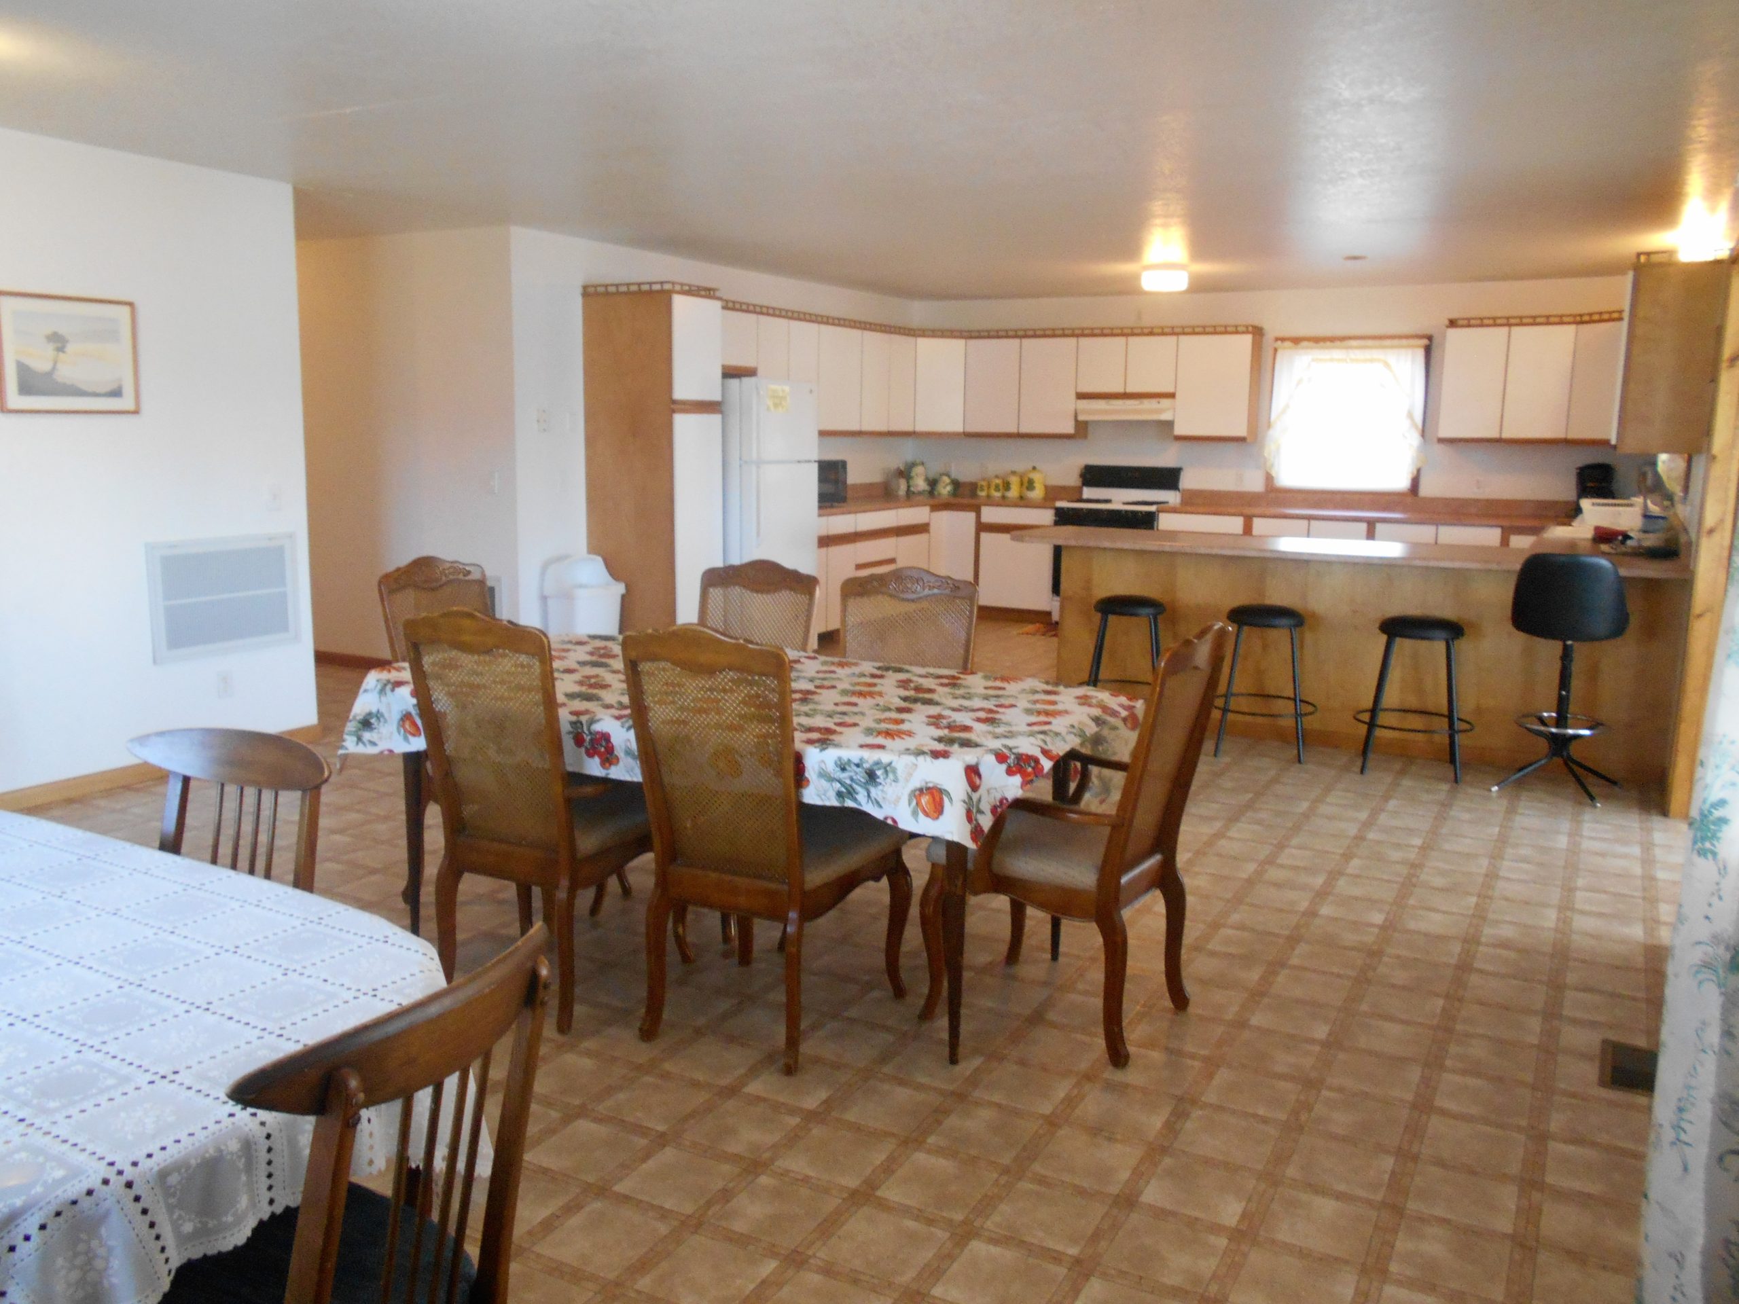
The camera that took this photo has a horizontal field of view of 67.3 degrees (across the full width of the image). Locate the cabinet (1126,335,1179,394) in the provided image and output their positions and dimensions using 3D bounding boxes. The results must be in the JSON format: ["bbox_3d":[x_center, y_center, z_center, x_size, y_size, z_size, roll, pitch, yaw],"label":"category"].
[{"bbox_3d":[2.123,-2.100,9.599,0.383,0.410,0.323,6,11,29],"label":"cabinet"}]

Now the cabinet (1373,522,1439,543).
[{"bbox_3d":[3.643,-0.499,8.830,0.384,0.766,0.614,6,11,29],"label":"cabinet"}]

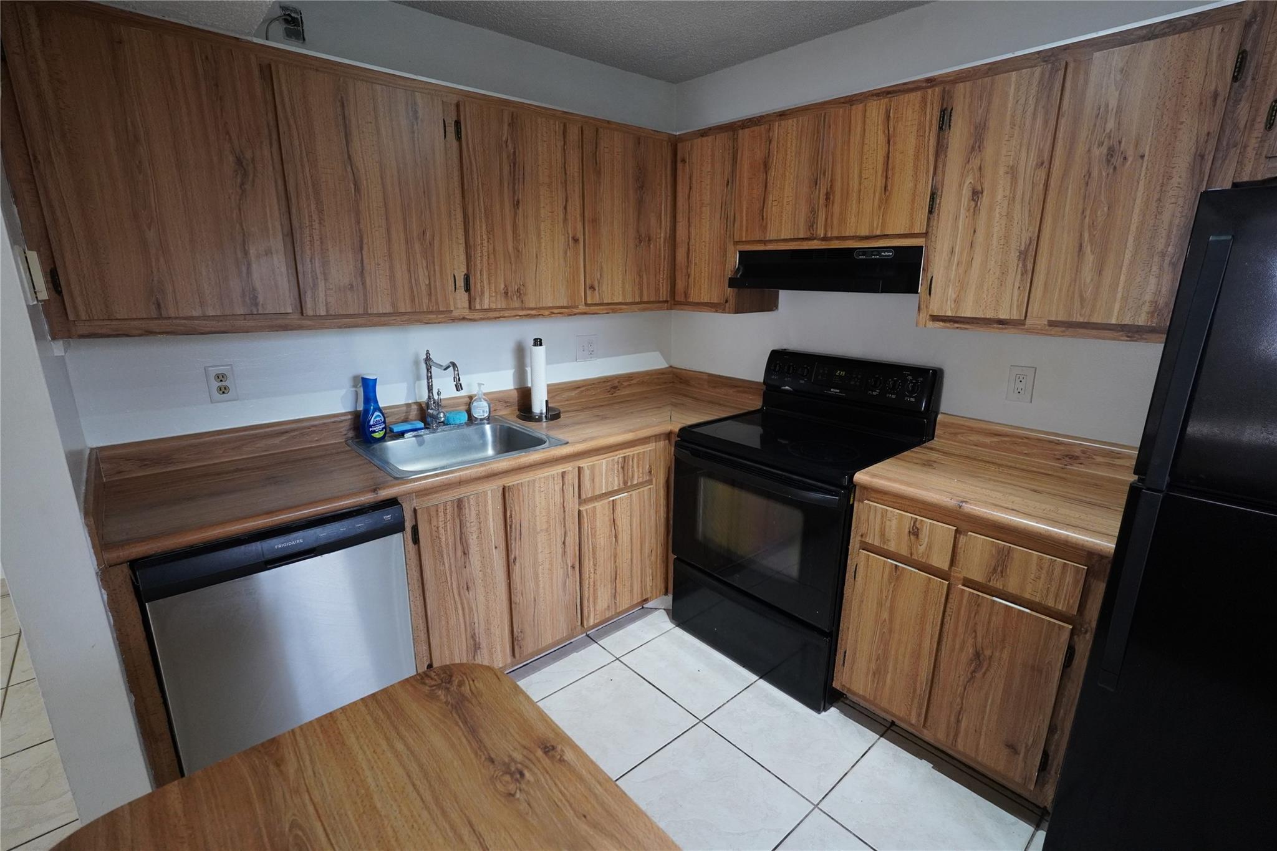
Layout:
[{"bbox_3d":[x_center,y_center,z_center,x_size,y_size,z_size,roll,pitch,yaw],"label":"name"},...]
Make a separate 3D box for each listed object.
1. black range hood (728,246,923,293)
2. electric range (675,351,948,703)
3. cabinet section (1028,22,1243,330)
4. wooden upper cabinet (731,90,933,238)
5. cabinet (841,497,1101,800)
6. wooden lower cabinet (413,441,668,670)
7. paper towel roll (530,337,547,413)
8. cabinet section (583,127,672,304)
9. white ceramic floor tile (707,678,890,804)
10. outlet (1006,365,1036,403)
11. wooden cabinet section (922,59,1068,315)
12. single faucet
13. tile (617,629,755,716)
[{"bbox_3d":[0.772,-0.602,2.201,0.419,0.151,0.758,-12,19,-40],"label":"black range hood"},{"bbox_3d":[0.635,0.336,2.340,0.690,1.165,0.755,-12,19,-40],"label":"electric range"},{"bbox_3d":[1.364,-0.629,1.568,0.322,0.700,0.328,-12,19,-40],"label":"cabinet section"},{"bbox_3d":[0.783,-0.933,2.167,0.339,0.453,0.786,-12,19,-40],"label":"wooden upper cabinet"},{"bbox_3d":[1.156,0.595,1.917,0.606,0.815,0.671,-12,19,-40],"label":"cabinet"},{"bbox_3d":[-0.481,0.449,2.437,1.155,0.815,0.602,-12,19,-40],"label":"wooden lower cabinet"},{"bbox_3d":[-0.440,-0.213,2.467,0.070,0.315,0.070,0,15,0],"label":"paper towel roll"},{"bbox_3d":[-0.144,-0.912,2.594,0.500,0.700,0.322,-12,19,-40],"label":"cabinet section"},{"bbox_3d":[0.534,1.037,1.961,0.448,0.012,0.448,-12,19,-40],"label":"white ceramic floor tile"},{"bbox_3d":[1.336,-0.143,1.985,0.009,0.123,0.077,-12,19,-40],"label":"outlet"},{"bbox_3d":[1.157,-0.691,1.796,0.322,0.700,0.300,-12,19,-40],"label":"wooden cabinet section"},{"bbox_3d":[-0.765,-0.134,2.236,0.195,0.322,0.063,8,16,27],"label":"single faucet"},{"bbox_3d":[0.235,0.951,2.284,0.448,0.012,0.448,-12,19,-40],"label":"tile"}]

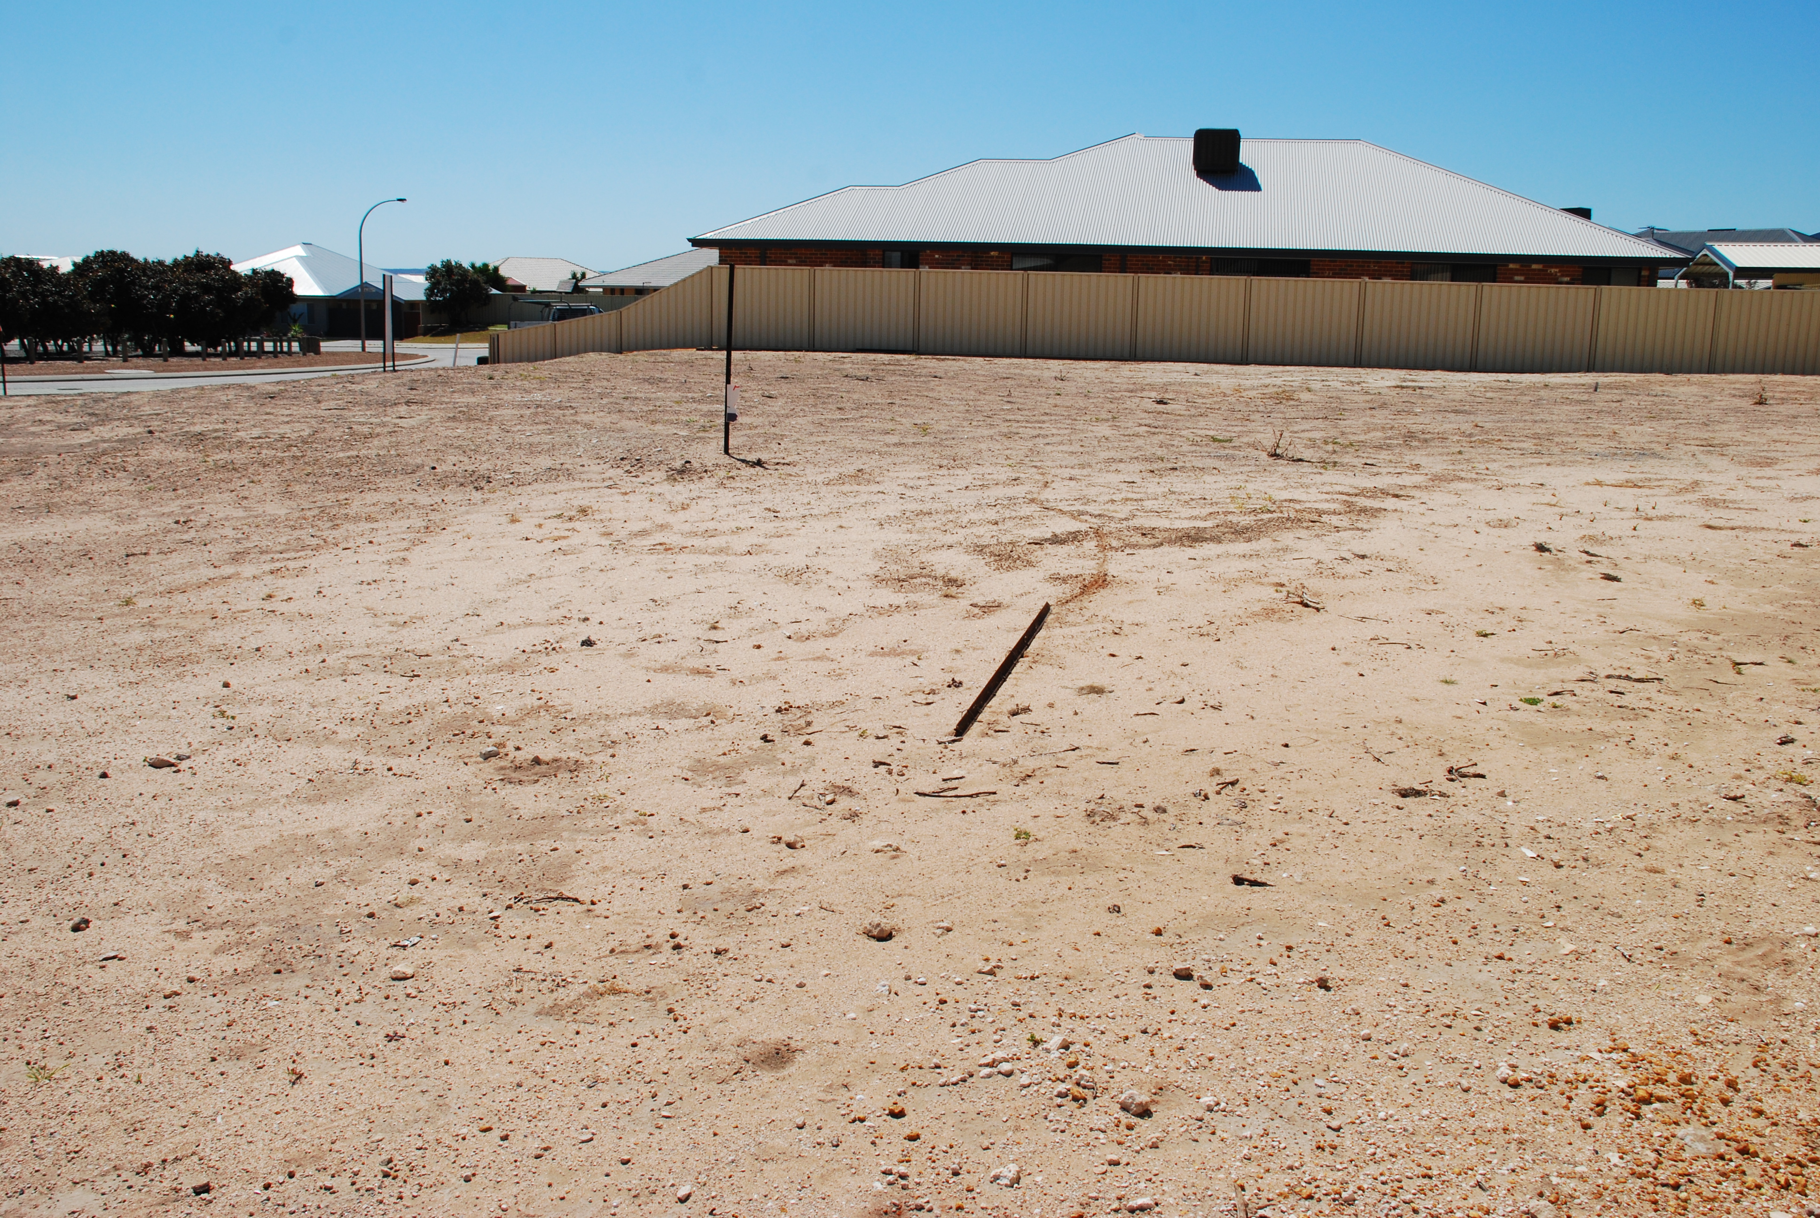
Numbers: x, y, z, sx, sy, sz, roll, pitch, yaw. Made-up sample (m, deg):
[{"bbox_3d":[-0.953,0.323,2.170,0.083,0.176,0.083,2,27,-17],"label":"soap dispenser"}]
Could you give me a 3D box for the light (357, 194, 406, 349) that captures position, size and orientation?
[{"bbox_3d":[-22.410,-14.157,64.570,2.018,6.452,0.300,1,12,0],"label":"light"}]

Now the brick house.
[{"bbox_3d":[6.831,-9.609,39.704,21.900,5.500,13.200,3,12,9],"label":"brick house"}]

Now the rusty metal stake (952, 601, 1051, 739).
[{"bbox_3d":[0.438,0.196,6.511,0.050,0.040,2.302,4,12,12],"label":"rusty metal stake"}]

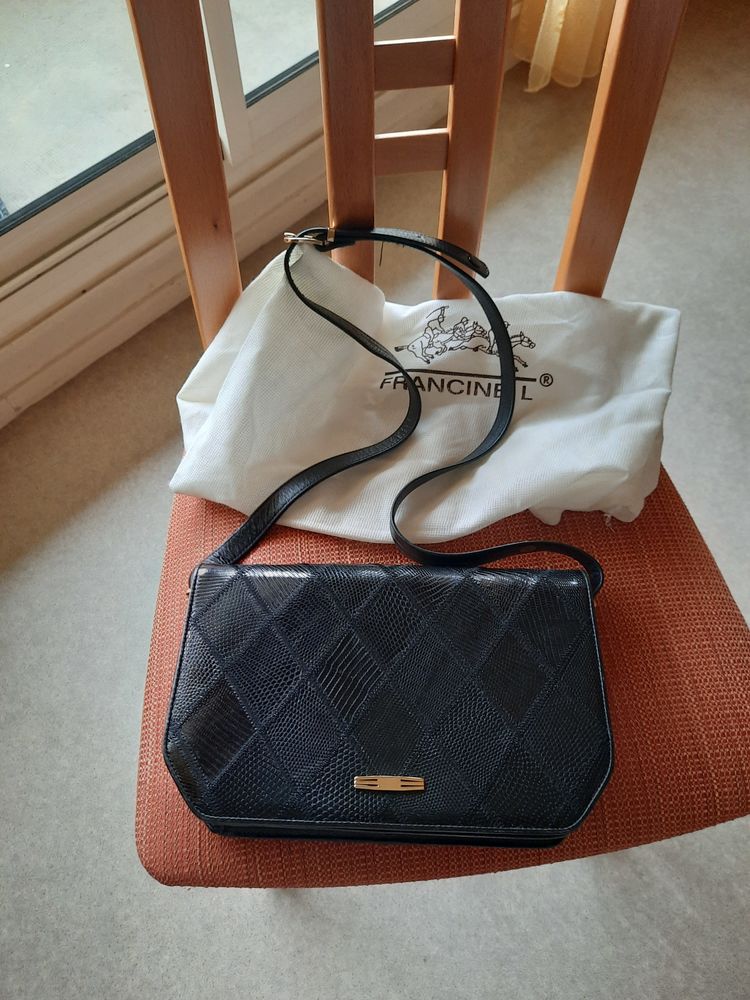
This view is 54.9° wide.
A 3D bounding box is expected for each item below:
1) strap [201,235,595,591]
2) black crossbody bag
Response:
[{"bbox_3d":[0.025,-0.062,0.550,0.271,0.069,0.277,0,77,1],"label":"strap"},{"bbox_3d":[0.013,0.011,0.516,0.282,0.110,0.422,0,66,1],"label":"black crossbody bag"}]

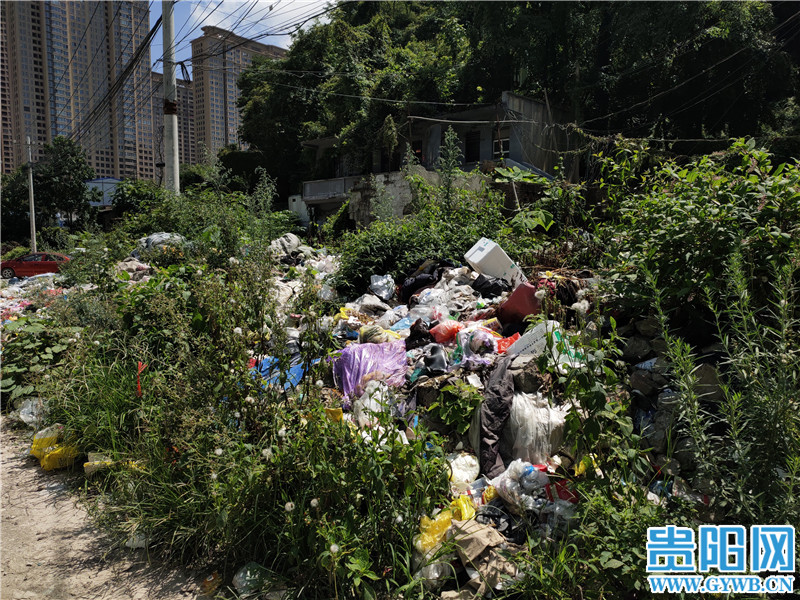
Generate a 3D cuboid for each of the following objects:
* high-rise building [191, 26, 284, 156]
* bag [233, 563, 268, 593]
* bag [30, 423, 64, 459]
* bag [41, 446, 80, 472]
[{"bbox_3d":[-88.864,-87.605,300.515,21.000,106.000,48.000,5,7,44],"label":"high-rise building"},{"bbox_3d":[-0.692,1.287,2.460,0.155,0.090,0.115,-1,5,-16],"label":"bag"},{"bbox_3d":[-2.736,1.093,4.120,0.210,0.190,0.190,-3,6,-34],"label":"bag"},{"bbox_3d":[-2.479,1.150,3.870,0.235,0.125,0.200,-3,6,-33],"label":"bag"}]

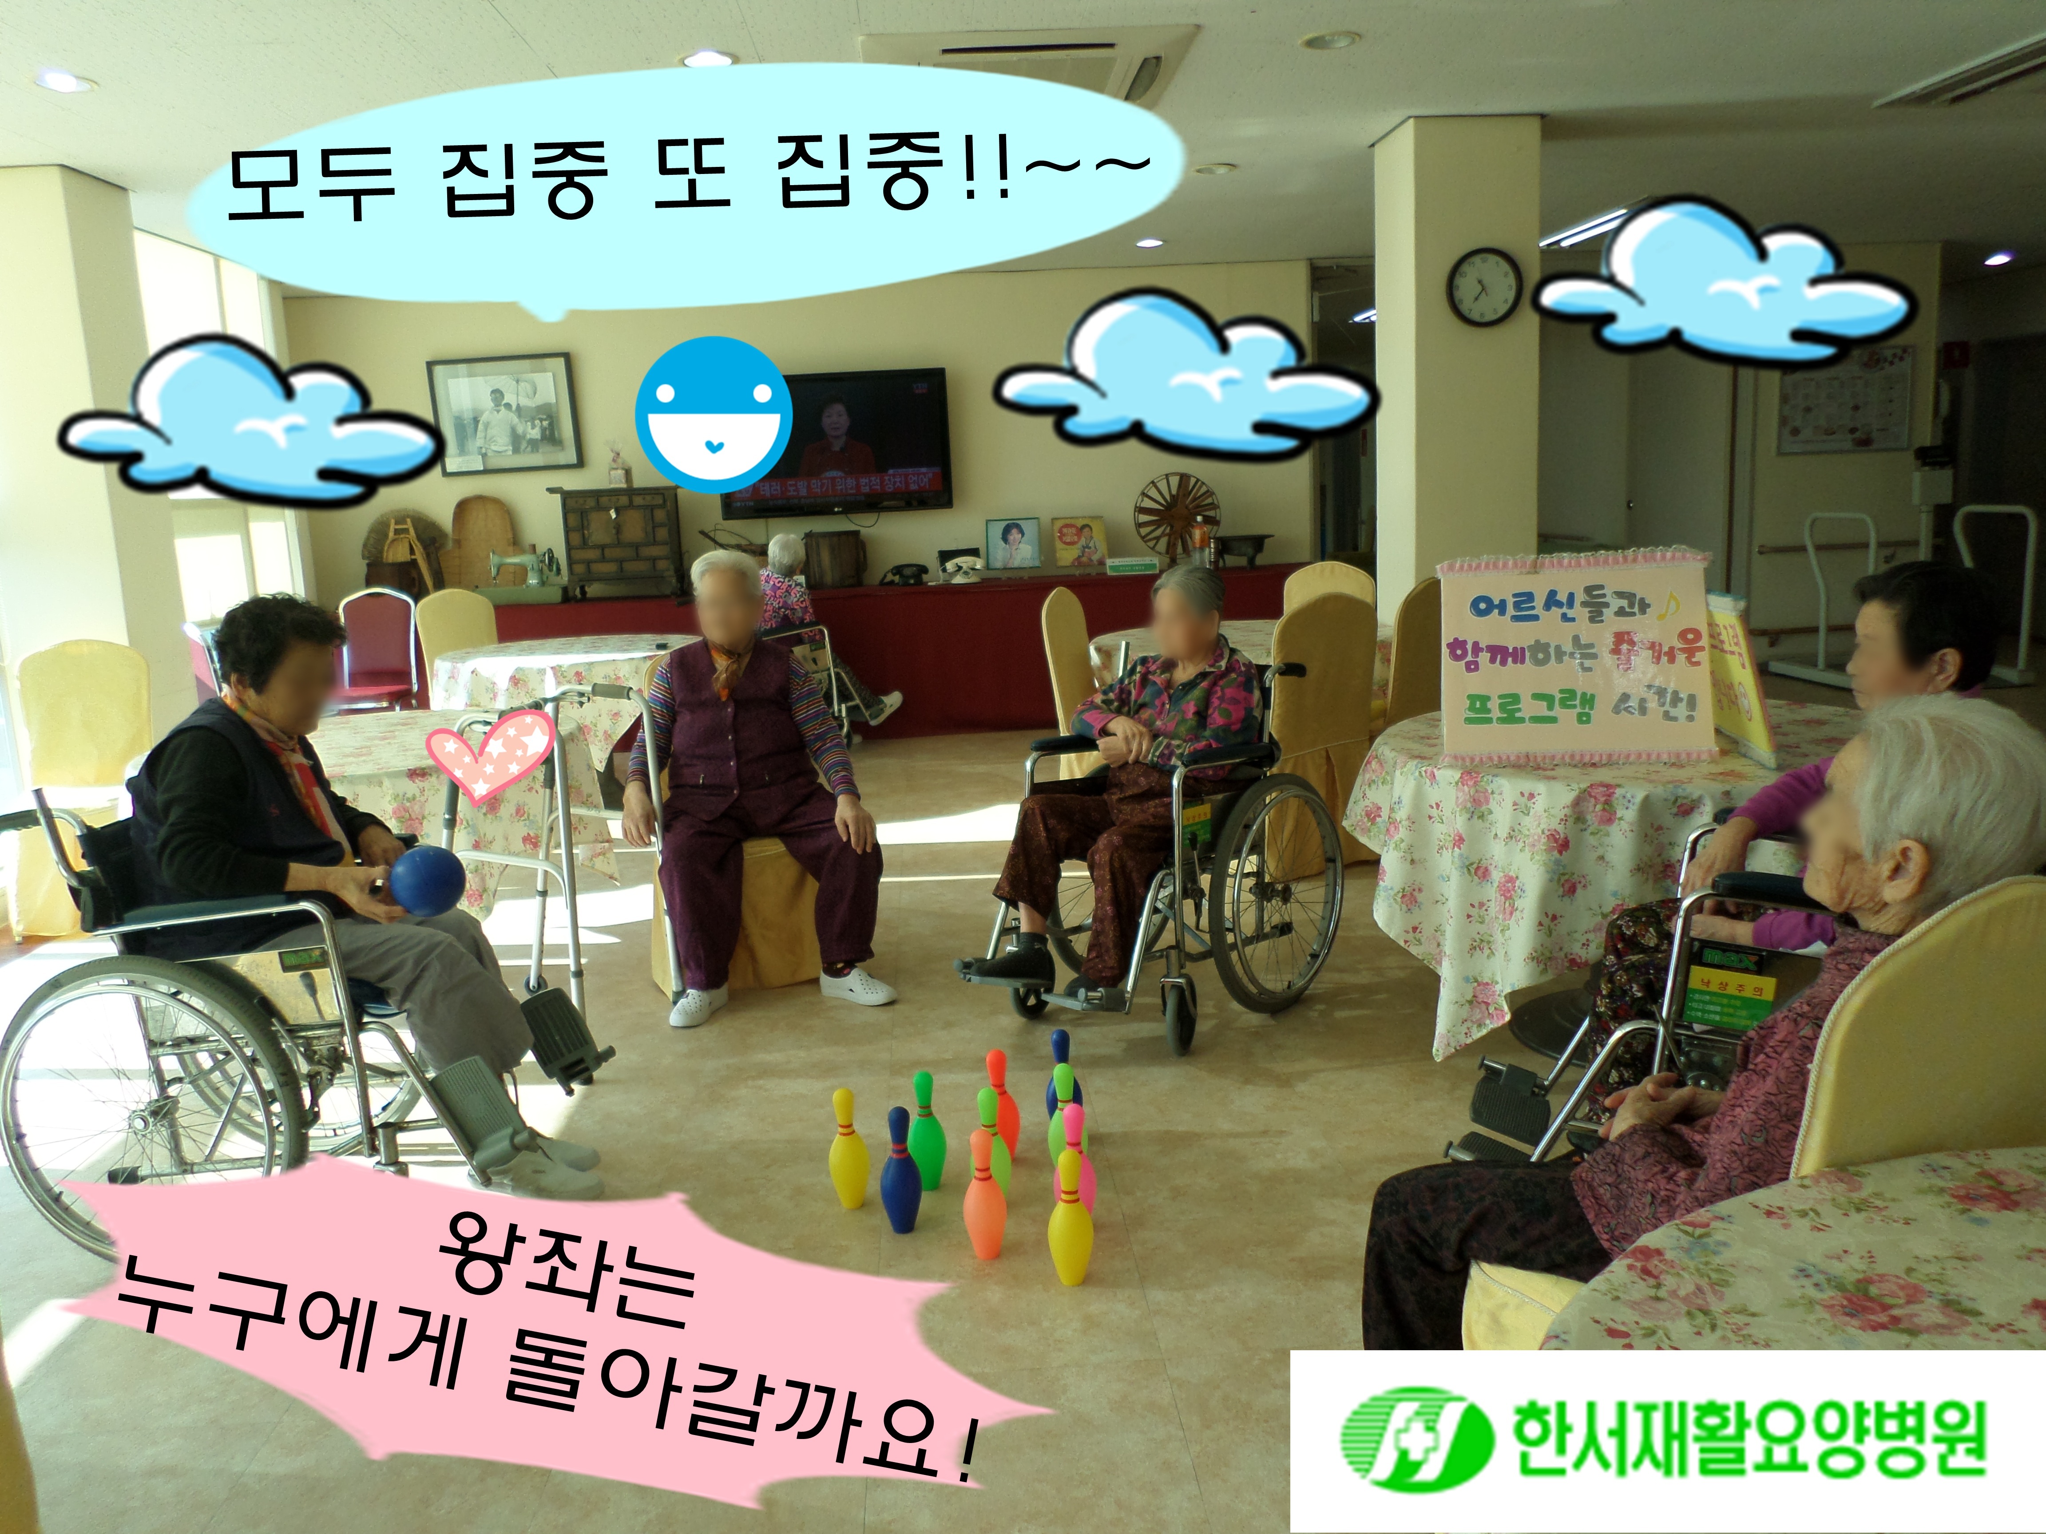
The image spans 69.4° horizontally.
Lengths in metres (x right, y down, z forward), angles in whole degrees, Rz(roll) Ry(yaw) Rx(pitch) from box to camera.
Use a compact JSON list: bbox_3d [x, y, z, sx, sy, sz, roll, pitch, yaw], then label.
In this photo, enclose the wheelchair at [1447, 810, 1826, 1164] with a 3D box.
[{"bbox_3d":[1.228,0.368,2.392,1.020,0.870,0.620,3,11,28],"label":"wheelchair"}]

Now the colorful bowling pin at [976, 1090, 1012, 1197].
[{"bbox_3d":[-0.055,0.696,2.691,0.076,0.232,0.076,-3,10,0],"label":"colorful bowling pin"}]

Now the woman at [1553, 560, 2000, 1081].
[{"bbox_3d":[1.188,0.238,2.308,0.692,1.105,0.506,2,11,26],"label":"woman"}]

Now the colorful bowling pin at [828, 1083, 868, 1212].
[{"bbox_3d":[-0.323,0.703,2.729,0.074,0.237,0.074,-3,10,0],"label":"colorful bowling pin"}]

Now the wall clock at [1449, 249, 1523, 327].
[{"bbox_3d":[1.887,-1.955,6.031,0.315,0.315,0.045,-3,9,-4],"label":"wall clock"}]

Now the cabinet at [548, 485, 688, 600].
[{"bbox_3d":[-2.351,-1.332,8.805,0.800,0.660,0.360,-3,10,-2],"label":"cabinet"}]

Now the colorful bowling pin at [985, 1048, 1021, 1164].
[{"bbox_3d":[-0.044,0.663,2.879,0.076,0.232,0.076,-3,10,0],"label":"colorful bowling pin"}]

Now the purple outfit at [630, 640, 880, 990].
[{"bbox_3d":[-0.737,0.125,4.040,0.650,0.910,0.620,-4,9,-10],"label":"purple outfit"}]

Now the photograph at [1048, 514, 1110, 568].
[{"bbox_3d":[0.341,-1.333,8.750,0.312,0.302,0.025,-3,-4,-4],"label":"photograph"}]

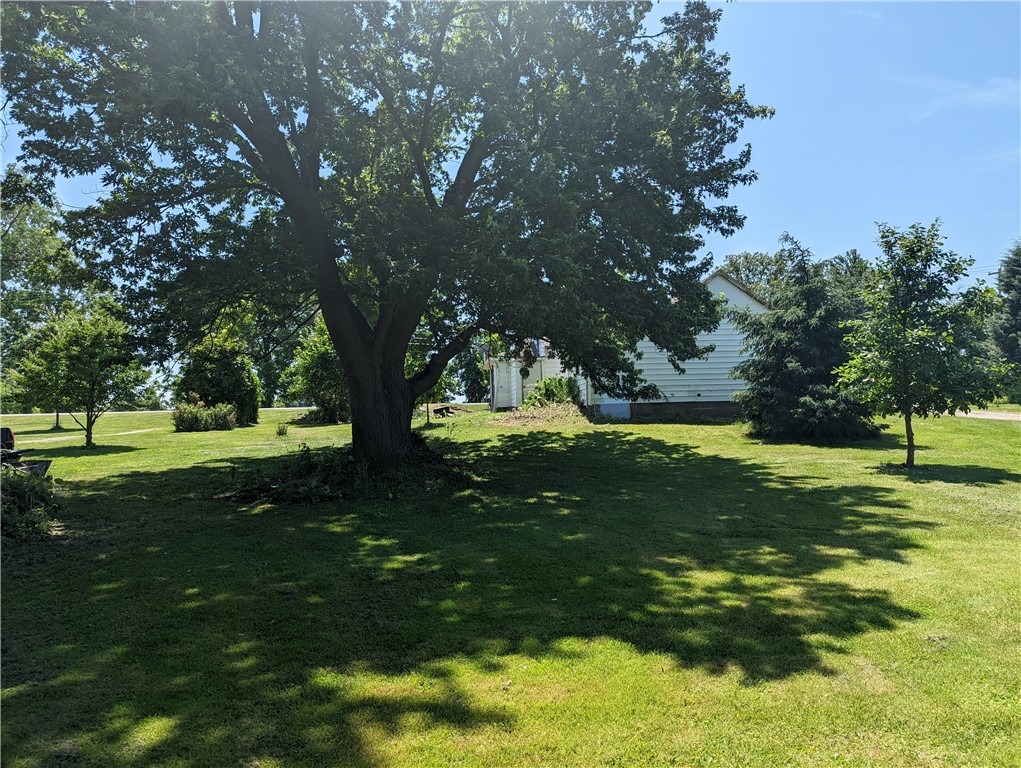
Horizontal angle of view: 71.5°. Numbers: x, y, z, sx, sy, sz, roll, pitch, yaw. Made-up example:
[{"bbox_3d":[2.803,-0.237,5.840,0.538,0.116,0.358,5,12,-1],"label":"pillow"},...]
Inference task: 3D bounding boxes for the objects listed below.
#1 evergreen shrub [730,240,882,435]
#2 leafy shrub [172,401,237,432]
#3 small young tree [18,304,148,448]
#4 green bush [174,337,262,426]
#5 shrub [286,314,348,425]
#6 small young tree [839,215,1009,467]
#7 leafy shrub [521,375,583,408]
[{"bbox_3d":[8.355,-1.312,20.000,4.290,5.810,4.100,-1,0,0],"label":"evergreen shrub"},{"bbox_3d":[-11.141,1.183,25.800,2.330,1.170,1.500,-1,0,0],"label":"leafy shrub"},{"bbox_3d":[-11.871,-0.222,19.700,3.610,3.980,3.300,-1,0,0],"label":"small young tree"},{"bbox_3d":[-12.405,-0.127,30.000,3.550,3.700,3.300,-1,-1,0],"label":"green bush"},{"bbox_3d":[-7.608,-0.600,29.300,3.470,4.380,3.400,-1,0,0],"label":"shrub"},{"bbox_3d":[7.617,-0.749,13.100,3.110,4.550,2.900,-1,0,0],"label":"small young tree"},{"bbox_3d":[1.609,0.392,27.800,2.280,1.370,1.600,-1,0,0],"label":"leafy shrub"}]

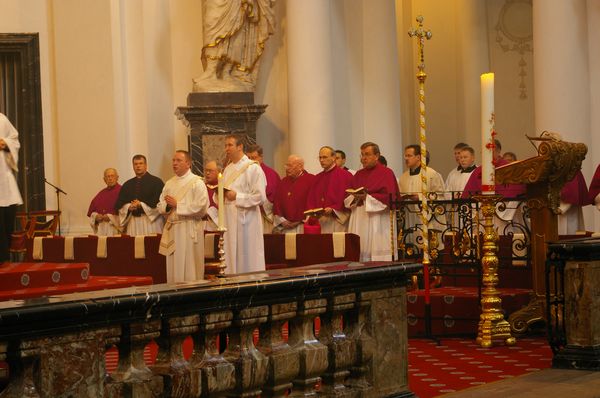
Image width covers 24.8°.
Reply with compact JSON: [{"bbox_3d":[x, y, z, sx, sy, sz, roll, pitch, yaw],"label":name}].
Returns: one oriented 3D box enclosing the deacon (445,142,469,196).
[{"bbox_3d":[1.689,0.264,14.399,0.520,1.710,0.420,-2,0,32],"label":"deacon"}]

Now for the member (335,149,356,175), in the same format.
[{"bbox_3d":[0.519,0.363,15.001,0.530,1.780,0.400,-1,0,23],"label":"member"}]

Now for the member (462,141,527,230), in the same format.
[{"bbox_3d":[2.093,0.293,14.600,0.620,1.800,0.460,-1,0,30],"label":"member"}]

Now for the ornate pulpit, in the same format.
[{"bbox_3d":[2.080,0.336,11.700,0.720,1.700,0.520,-1,0,39],"label":"ornate pulpit"}]

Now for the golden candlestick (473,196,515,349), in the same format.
[{"bbox_3d":[1.618,0.583,11.500,0.320,1.280,0.310,-1,0,0],"label":"golden candlestick"}]

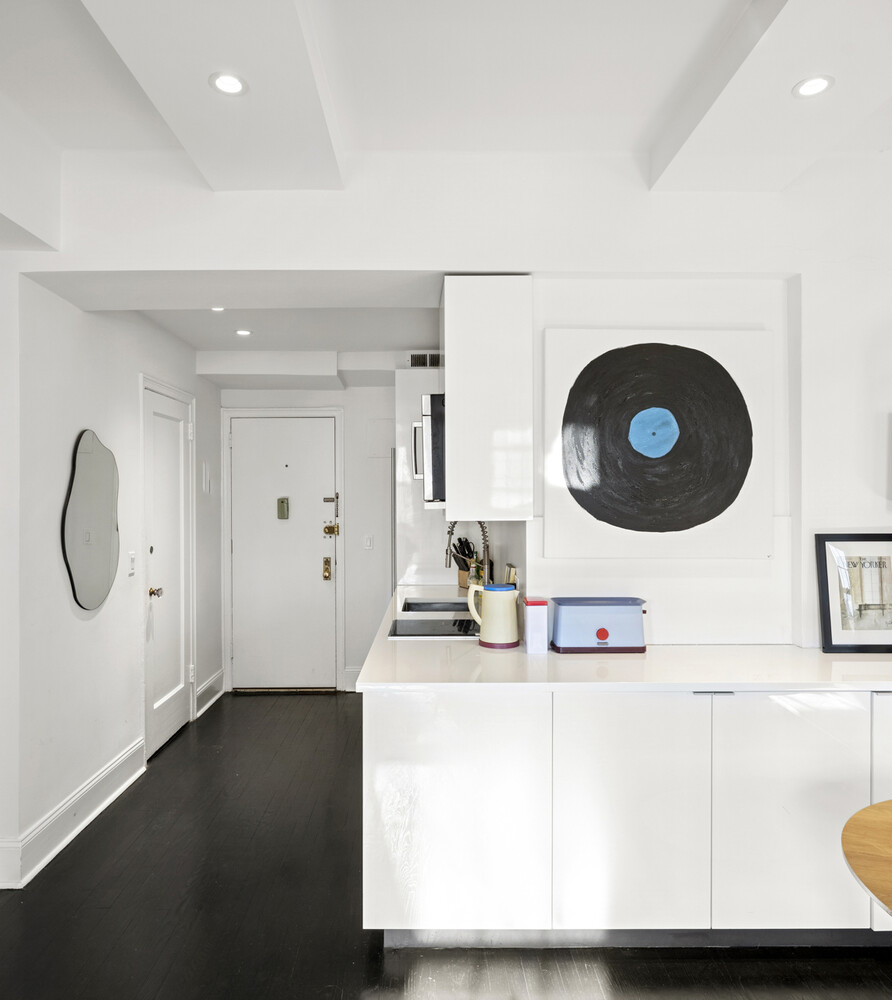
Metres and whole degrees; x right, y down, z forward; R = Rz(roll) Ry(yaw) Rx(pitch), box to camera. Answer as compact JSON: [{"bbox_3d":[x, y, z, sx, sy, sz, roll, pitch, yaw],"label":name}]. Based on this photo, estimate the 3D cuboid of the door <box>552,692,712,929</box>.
[{"bbox_3d":[0.605,1.009,2.030,0.515,0.767,0.020,0,0,0],"label":"door"}]

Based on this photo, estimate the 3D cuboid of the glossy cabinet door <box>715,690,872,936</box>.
[{"bbox_3d":[1.113,0.997,2.020,0.512,0.762,0.020,0,0,0],"label":"glossy cabinet door"}]

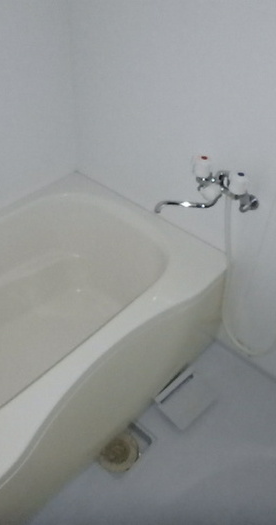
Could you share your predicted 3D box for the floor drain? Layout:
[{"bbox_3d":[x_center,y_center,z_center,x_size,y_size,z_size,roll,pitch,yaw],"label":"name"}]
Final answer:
[{"bbox_3d":[-0.063,0.608,1.373,0.135,0.020,0.135,2,41,-2],"label":"floor drain"}]

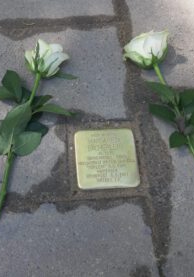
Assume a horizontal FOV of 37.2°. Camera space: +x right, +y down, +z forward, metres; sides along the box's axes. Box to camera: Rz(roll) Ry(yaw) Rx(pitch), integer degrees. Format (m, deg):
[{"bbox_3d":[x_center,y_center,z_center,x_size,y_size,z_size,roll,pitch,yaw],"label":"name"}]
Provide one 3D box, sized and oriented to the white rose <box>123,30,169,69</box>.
[{"bbox_3d":[0.086,-0.153,0.498,0.079,0.058,0.056,-14,77,-6],"label":"white rose"}]

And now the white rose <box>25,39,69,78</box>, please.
[{"bbox_3d":[-0.085,-0.135,0.488,0.071,0.056,0.055,15,76,4],"label":"white rose"}]

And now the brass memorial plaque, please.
[{"bbox_3d":[0.015,0.033,0.466,0.096,0.012,0.096,-4,70,-3],"label":"brass memorial plaque"}]

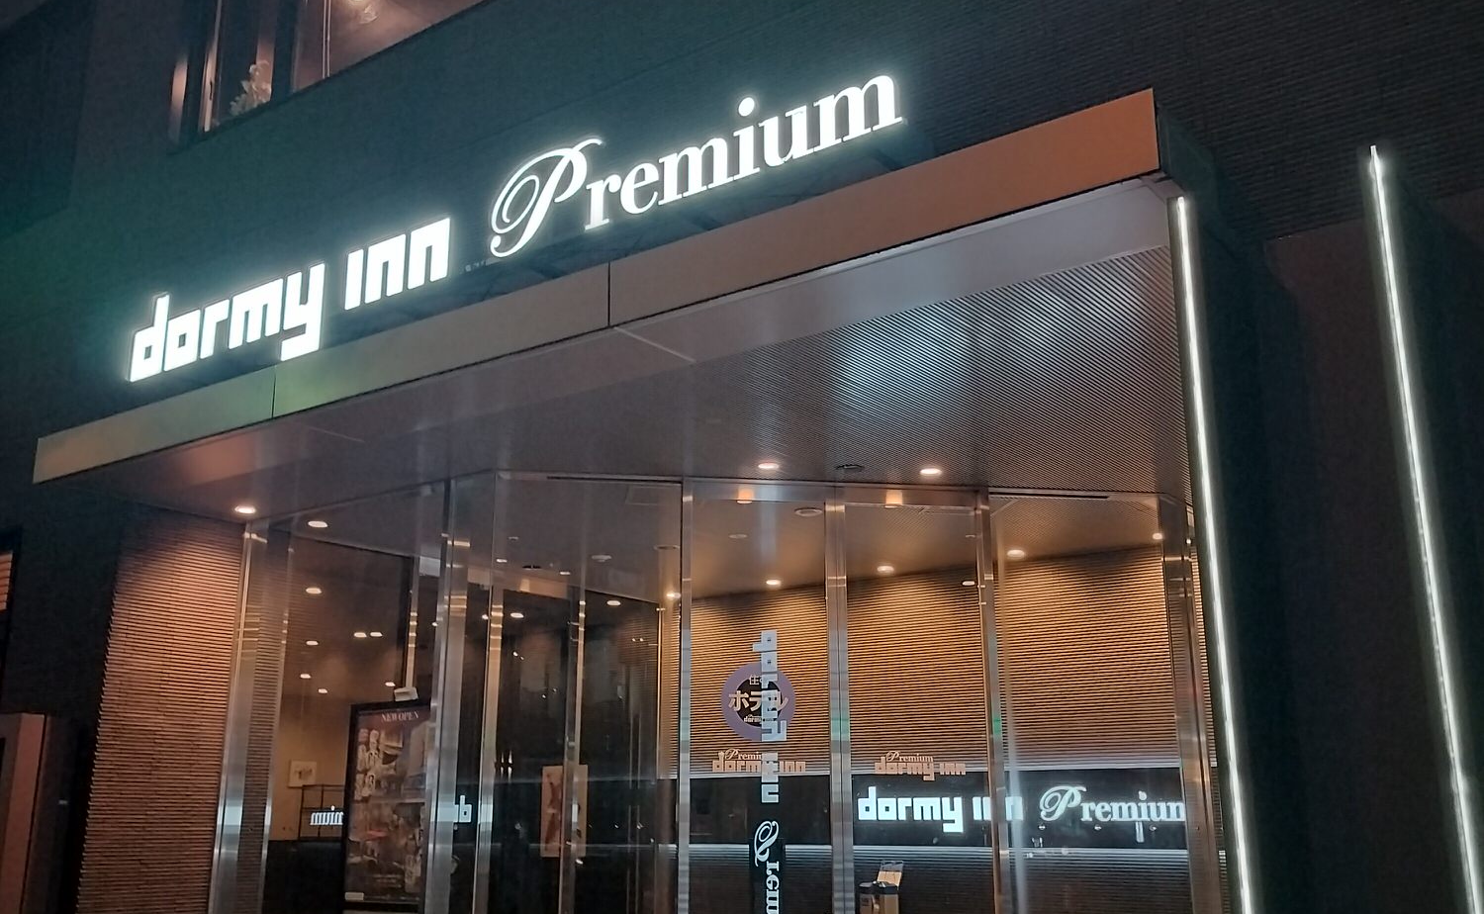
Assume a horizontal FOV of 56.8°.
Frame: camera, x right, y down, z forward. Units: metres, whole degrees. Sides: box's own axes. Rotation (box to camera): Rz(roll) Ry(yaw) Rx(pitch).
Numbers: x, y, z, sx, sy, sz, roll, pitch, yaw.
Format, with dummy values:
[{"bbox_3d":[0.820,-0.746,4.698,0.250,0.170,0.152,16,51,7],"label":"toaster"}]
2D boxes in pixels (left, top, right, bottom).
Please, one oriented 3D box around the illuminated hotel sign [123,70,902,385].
[{"bbox_3d":[-1.296,-0.867,5.793,4.540,0.580,0.090,-11,-18,35],"label":"illuminated hotel sign"}]

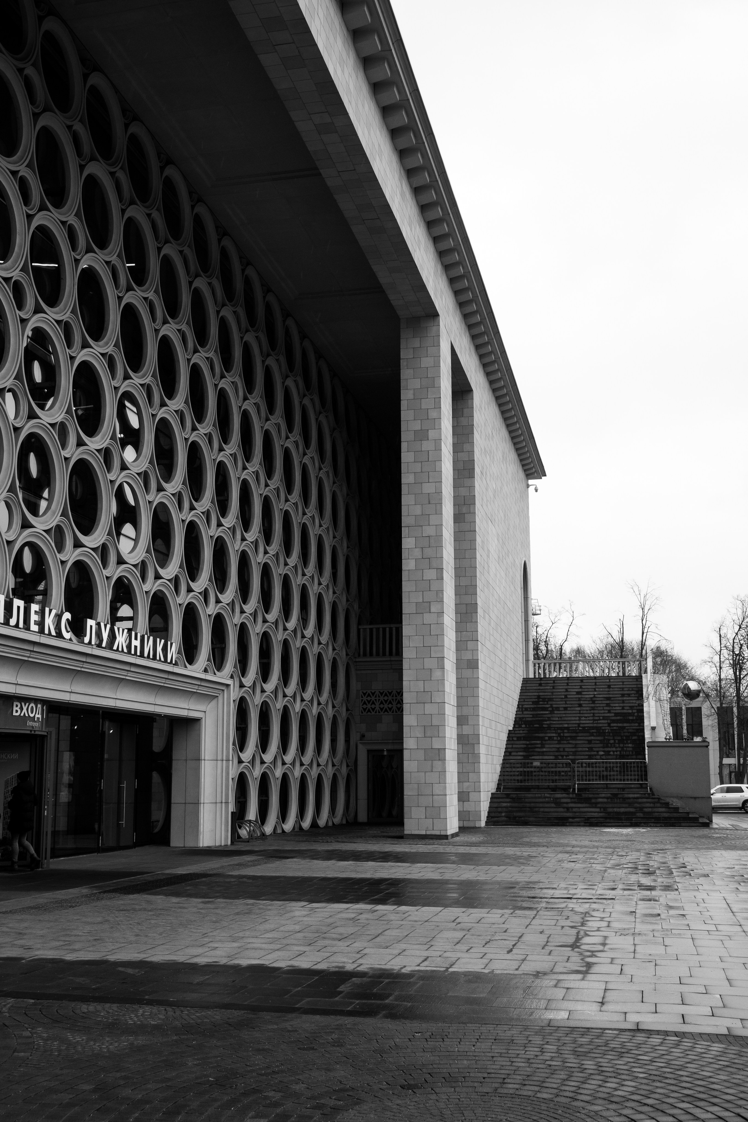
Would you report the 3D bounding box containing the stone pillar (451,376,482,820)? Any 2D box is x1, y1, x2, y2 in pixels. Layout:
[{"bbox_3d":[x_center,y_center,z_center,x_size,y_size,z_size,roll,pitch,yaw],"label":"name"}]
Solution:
[{"bbox_3d":[3.006,1.511,40.145,1.209,14.636,1.287,-2,-11,13],"label":"stone pillar"}]

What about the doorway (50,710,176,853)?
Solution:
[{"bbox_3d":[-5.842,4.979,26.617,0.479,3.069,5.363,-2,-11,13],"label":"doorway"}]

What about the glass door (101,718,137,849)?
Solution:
[{"bbox_3d":[-5.836,5.195,27.479,0.115,2.920,1.815,-2,-11,13],"label":"glass door"}]

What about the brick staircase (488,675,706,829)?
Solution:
[{"bbox_3d":[8.671,6.864,45.384,7.123,5.989,13.926,-2,-11,13],"label":"brick staircase"}]

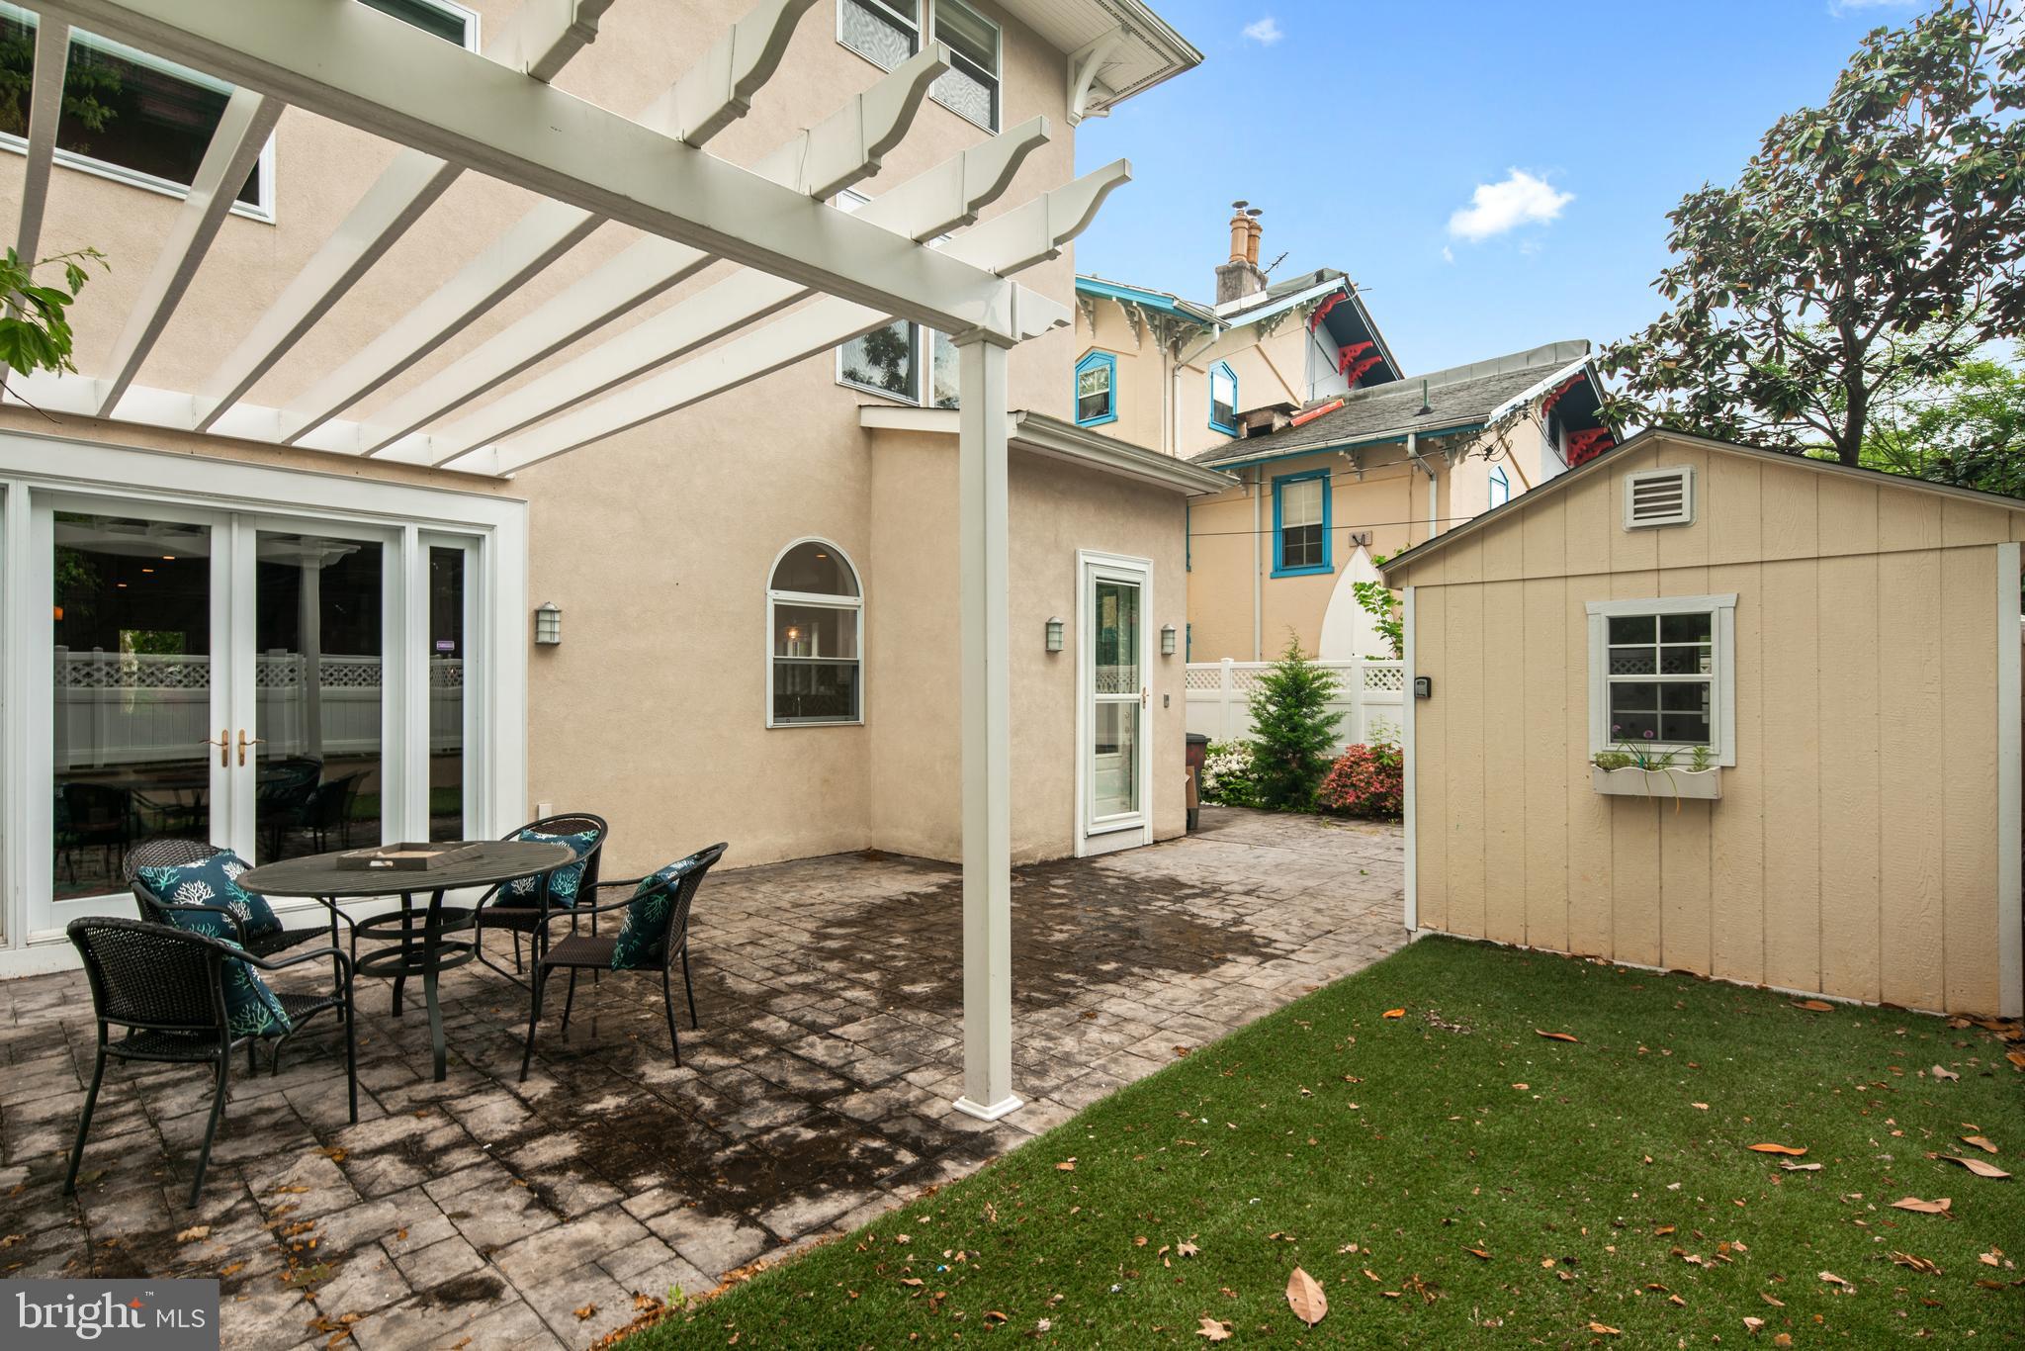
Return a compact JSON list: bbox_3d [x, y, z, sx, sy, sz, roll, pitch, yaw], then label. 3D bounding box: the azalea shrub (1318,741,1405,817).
[{"bbox_3d":[3.893,1.094,10.303,1.200,0.809,1.100,-1,-1,42],"label":"azalea shrub"}]

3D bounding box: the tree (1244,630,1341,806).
[{"bbox_3d":[3.216,0.496,10.909,1.100,2.019,1.100,-1,-1,42],"label":"tree"}]

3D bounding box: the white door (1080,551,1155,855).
[{"bbox_3d":[0.859,0.224,7.902,0.100,2.426,0.995,-1,-1,44],"label":"white door"}]

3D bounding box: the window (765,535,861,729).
[{"bbox_3d":[-1.588,-0.348,7.771,0.100,1.529,0.940,-1,-1,43],"label":"window"}]

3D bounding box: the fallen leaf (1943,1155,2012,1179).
[{"bbox_3d":[2.777,1.416,2.754,0.090,0.035,0.155,0,-1,-39],"label":"fallen leaf"}]

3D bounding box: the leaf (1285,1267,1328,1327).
[{"bbox_3d":[0.677,1.427,2.197,0.088,0.022,0.220,0,-1,10],"label":"leaf"}]

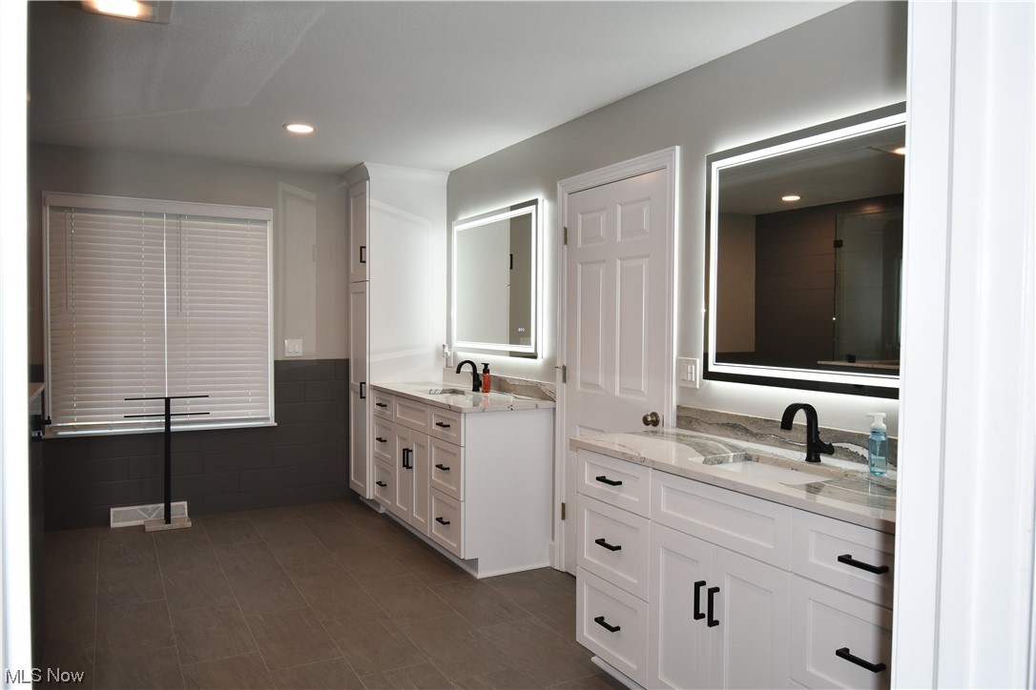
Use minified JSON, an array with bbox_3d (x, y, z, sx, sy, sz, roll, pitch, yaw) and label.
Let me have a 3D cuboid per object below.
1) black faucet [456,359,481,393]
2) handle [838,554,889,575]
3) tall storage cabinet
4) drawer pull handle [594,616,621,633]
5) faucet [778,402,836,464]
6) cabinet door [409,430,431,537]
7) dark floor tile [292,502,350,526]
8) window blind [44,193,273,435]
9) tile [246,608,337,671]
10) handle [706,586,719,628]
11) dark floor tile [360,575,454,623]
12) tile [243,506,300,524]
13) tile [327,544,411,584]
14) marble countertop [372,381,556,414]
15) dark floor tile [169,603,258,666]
[{"bbox_3d":[-0.310,0.201,4.606,0.170,0.200,0.090,-1,2,-29],"label":"black faucet"},{"bbox_3d":[0.837,0.534,1.747,0.034,0.012,0.110,-1,2,-29],"label":"handle"},{"bbox_3d":[-0.912,-0.040,5.435,0.590,2.460,0.480,-1,2,-29],"label":"tall storage cabinet"},{"bbox_3d":[0.331,1.032,2.656,0.034,0.012,0.110,-1,2,-29],"label":"drawer pull handle"},{"bbox_3d":[0.952,0.295,2.364,0.189,0.198,0.113,0,2,-30],"label":"faucet"},{"bbox_3d":[-0.585,0.818,4.308,0.020,0.585,0.287,-1,2,-29],"label":"cabinet door"},{"bbox_3d":[-1.432,1.209,5.122,0.294,0.010,0.588,-1,2,-30],"label":"dark floor tile"},{"bbox_3d":[-2.365,-0.193,4.845,1.375,1.540,0.070,-1,2,-29],"label":"window blind"},{"bbox_3d":[-0.988,1.276,3.138,0.298,0.010,0.595,0,2,-30],"label":"tile"},{"bbox_3d":[0.594,0.789,2.166,0.034,0.113,0.012,-1,2,-29],"label":"handle"},{"bbox_3d":[-0.557,1.267,3.583,0.298,0.010,0.595,0,2,-30],"label":"dark floor tile"},{"bbox_3d":[-1.720,1.203,5.040,0.301,0.010,0.380,-1,2,-29],"label":"tile"},{"bbox_3d":[-0.850,1.250,4.098,0.298,0.010,0.595,0,2,-30],"label":"tile"},{"bbox_3d":[-0.419,0.322,4.581,0.574,0.032,1.531,0,2,-30],"label":"marble countertop"},{"bbox_3d":[-1.355,1.270,3.184,0.294,0.010,0.588,-1,2,-30],"label":"dark floor tile"}]

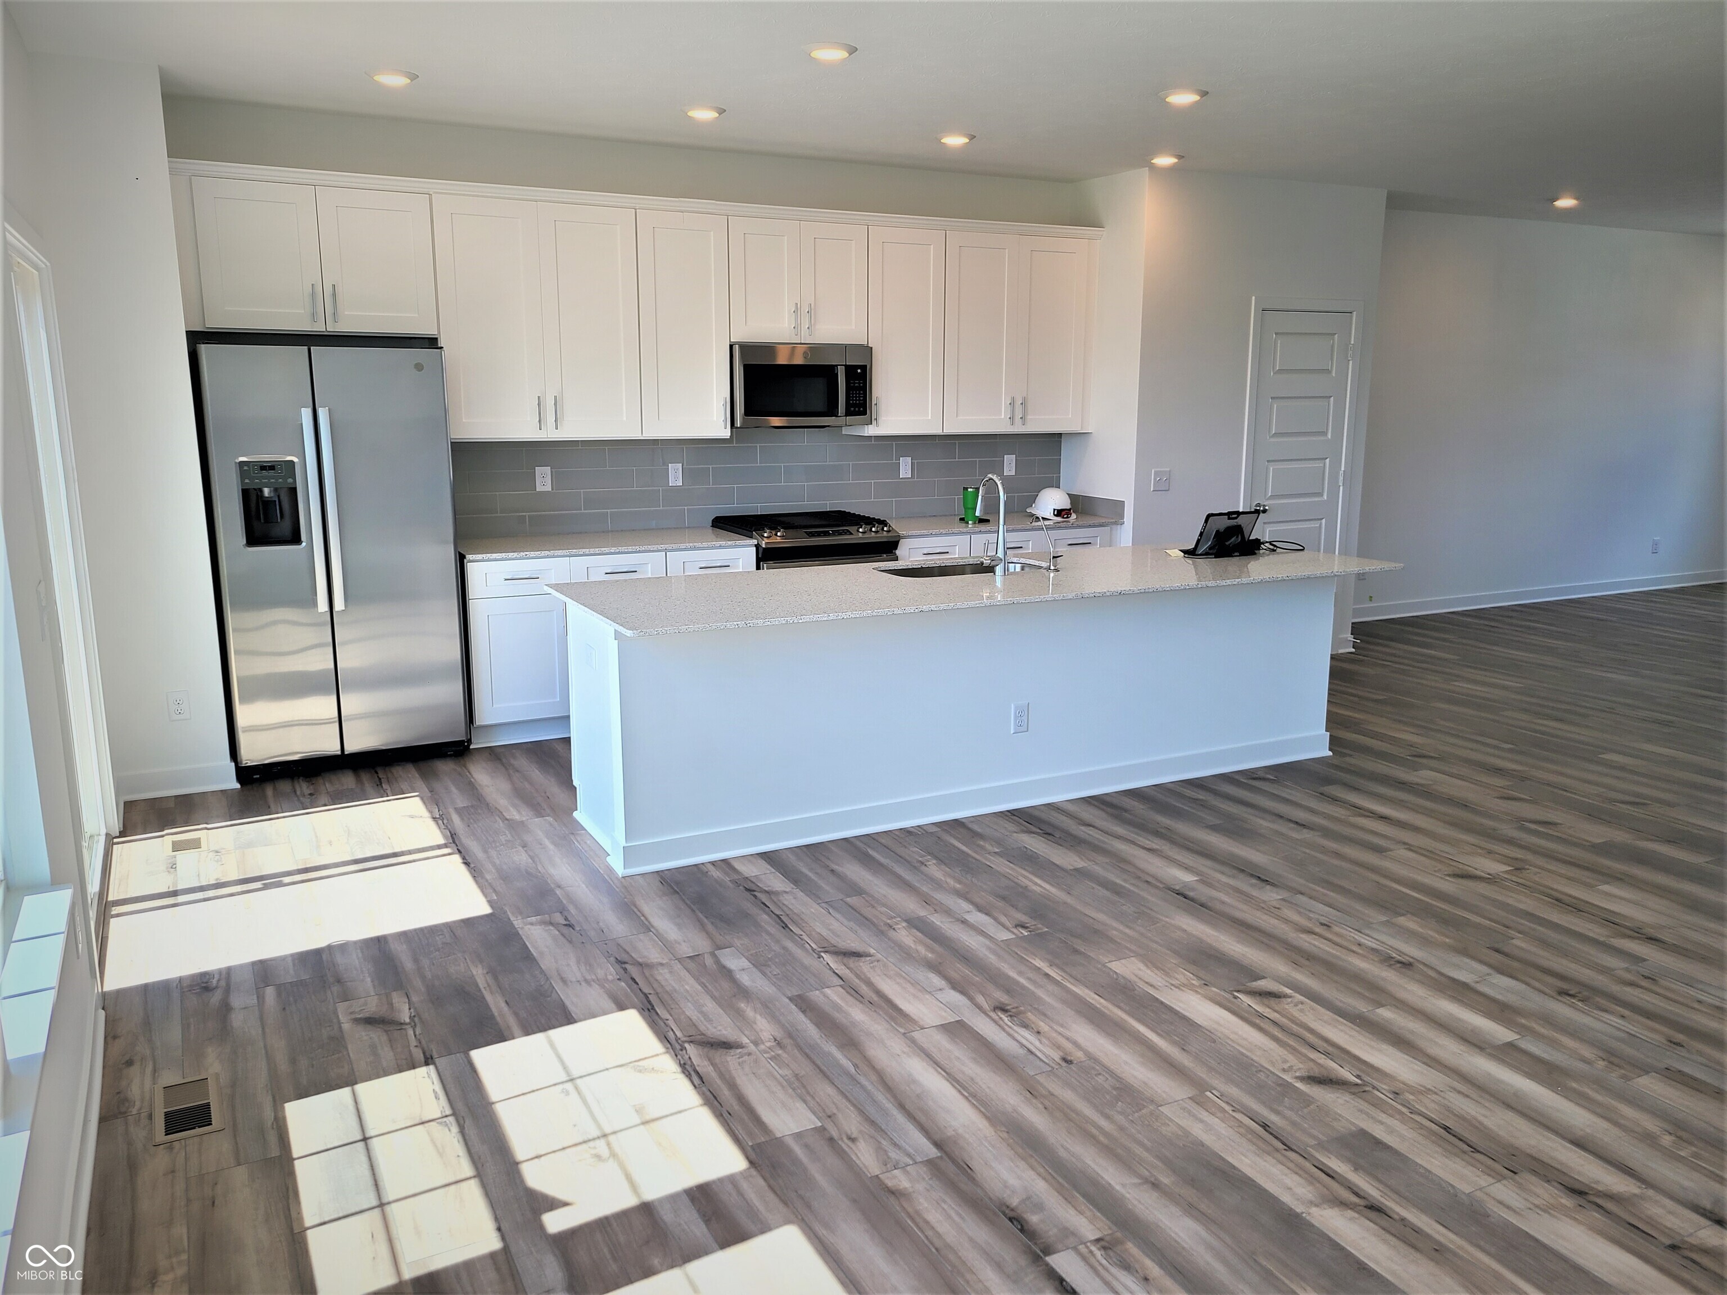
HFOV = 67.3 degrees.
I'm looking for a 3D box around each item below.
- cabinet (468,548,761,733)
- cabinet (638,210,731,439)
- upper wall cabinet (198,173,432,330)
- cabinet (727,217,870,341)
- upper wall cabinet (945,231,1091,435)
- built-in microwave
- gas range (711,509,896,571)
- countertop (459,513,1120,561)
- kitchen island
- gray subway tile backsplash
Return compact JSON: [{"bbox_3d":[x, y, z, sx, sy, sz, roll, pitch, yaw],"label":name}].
[{"bbox_3d":[-1.271,-0.070,6.311,1.369,0.843,0.625,-6,13,-27],"label":"cabinet"},{"bbox_3d":[-0.929,-1.565,6.353,0.458,1.057,0.330,-6,13,-27],"label":"cabinet"},{"bbox_3d":[-2.352,-1.652,5.586,0.922,0.602,0.333,-6,13,-27],"label":"upper wall cabinet"},{"bbox_3d":[-0.388,-1.843,6.586,0.762,0.598,0.330,-6,13,-27],"label":"cabinet"},{"bbox_3d":[0.764,-1.729,7.229,0.922,1.064,0.333,-6,13,-27],"label":"upper wall cabinet"},{"bbox_3d":[-0.376,-1.344,6.668,0.759,0.401,0.389,-6,13,-27],"label":"built-in microwave"},{"bbox_3d":[-0.300,-0.171,6.734,0.757,0.957,0.730,-6,13,-27],"label":"gas range"},{"bbox_3d":[-0.272,-0.596,6.720,3.619,0.032,0.650,-6,13,-27],"label":"countertop"},{"bbox_3d":[0.564,0.150,5.327,3.473,0.914,0.980,-6,13,-27],"label":"kitchen island"},{"bbox_3d":[-0.419,-0.916,6.946,3.625,0.510,0.014,-6,13,-27],"label":"gray subway tile backsplash"}]

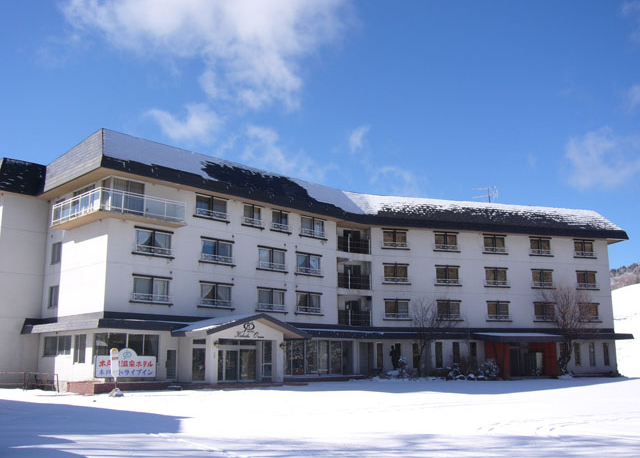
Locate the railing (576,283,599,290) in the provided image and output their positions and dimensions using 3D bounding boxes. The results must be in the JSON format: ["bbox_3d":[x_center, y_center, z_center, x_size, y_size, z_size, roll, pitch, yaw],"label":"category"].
[{"bbox_3d":[24.521,5.277,59.185,2.390,0.530,0.200,3,-12,-15],"label":"railing"}]

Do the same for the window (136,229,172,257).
[{"bbox_3d":[-10.455,0.785,40.633,2.650,1.650,0.220,11,-16,-44],"label":"window"}]

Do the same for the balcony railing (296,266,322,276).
[{"bbox_3d":[-0.888,3.349,50.964,2.920,0.665,0.270,11,-16,-44],"label":"balcony railing"}]

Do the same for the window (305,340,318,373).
[{"bbox_3d":[-0.630,9.488,47.968,1.400,2.450,0.120,11,-16,-44],"label":"window"}]

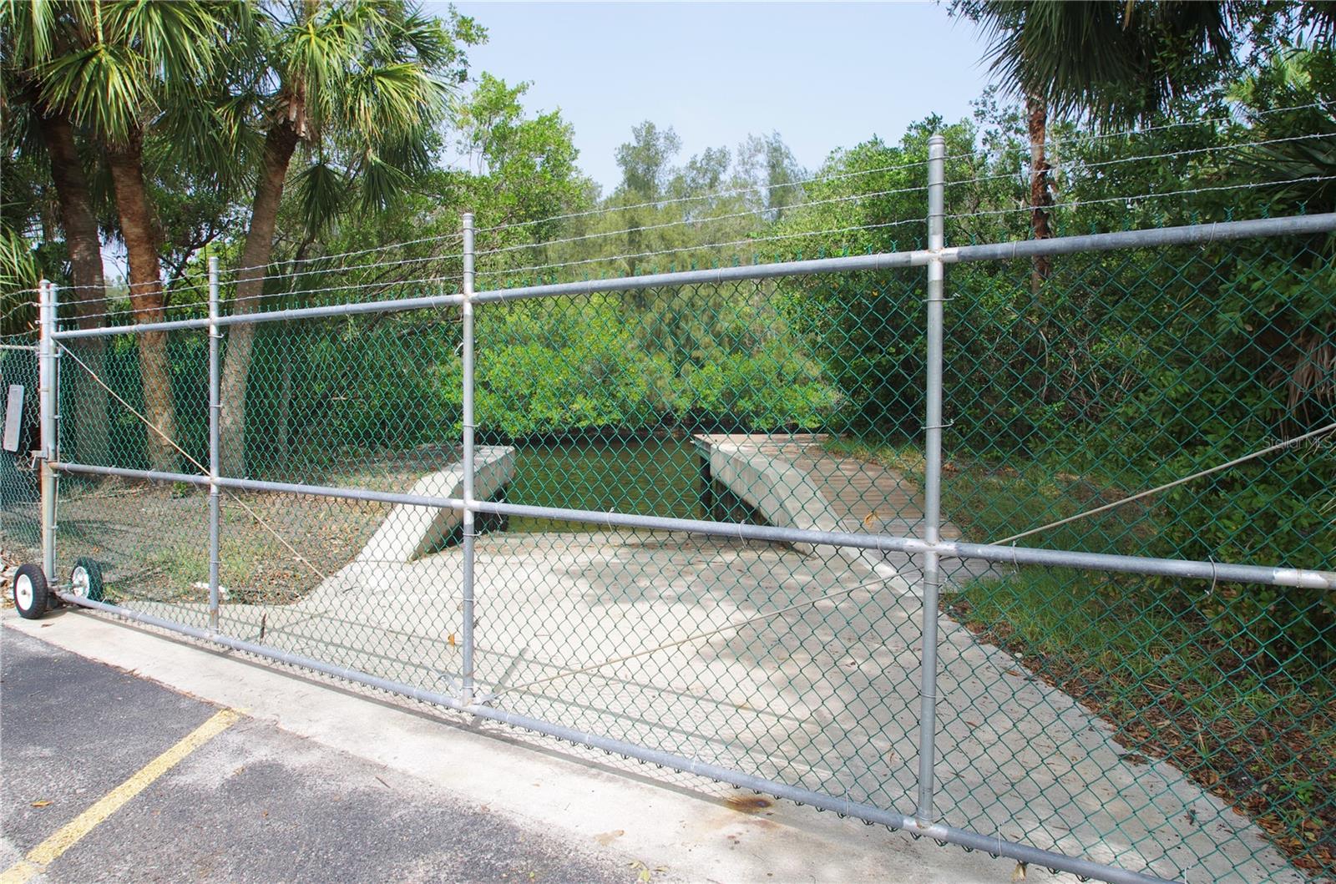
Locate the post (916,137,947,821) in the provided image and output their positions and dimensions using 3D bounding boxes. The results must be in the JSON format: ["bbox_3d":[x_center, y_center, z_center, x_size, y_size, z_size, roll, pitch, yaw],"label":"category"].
[{"bbox_3d":[0.804,0.124,2.382,0.046,2.119,0.046,1,2,30],"label":"post"}]

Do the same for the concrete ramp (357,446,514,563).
[{"bbox_3d":[-2.798,0.669,10.201,0.530,0.970,4.600,1,2,2],"label":"concrete ramp"}]

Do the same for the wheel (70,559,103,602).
[{"bbox_3d":[-4.064,0.990,5.436,0.366,0.366,0.068,2,2,30],"label":"wheel"}]

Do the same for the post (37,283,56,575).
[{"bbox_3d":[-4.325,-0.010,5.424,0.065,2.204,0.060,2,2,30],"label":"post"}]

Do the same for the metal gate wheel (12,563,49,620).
[{"bbox_3d":[-4.227,0.995,5.158,0.366,0.366,0.068,2,2,30],"label":"metal gate wheel"}]

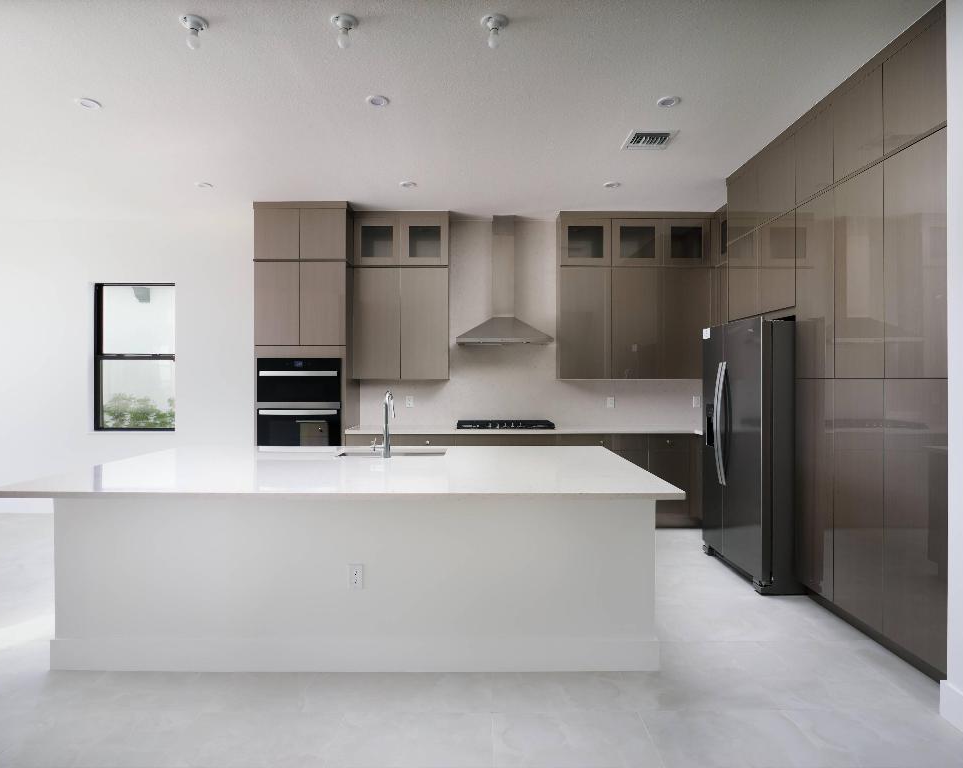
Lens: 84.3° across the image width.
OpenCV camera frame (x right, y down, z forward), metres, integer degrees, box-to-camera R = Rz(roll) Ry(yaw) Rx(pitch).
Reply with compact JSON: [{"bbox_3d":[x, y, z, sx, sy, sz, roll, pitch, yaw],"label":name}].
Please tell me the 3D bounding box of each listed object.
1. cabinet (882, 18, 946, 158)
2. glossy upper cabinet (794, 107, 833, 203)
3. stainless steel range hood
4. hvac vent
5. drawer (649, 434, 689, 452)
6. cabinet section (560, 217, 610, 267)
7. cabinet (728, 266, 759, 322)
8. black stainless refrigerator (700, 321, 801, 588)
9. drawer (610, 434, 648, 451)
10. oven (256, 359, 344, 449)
[{"bbox_3d":[2.299,-1.366,2.457,0.580,0.470,0.360,0,1,0],"label":"cabinet"},{"bbox_3d":[2.340,-1.399,3.264,0.610,0.461,0.380,0,0,0],"label":"glossy upper cabinet"},{"bbox_3d":[0.223,-1.031,5.240,0.914,1.307,0.500,0,0,0],"label":"stainless steel range hood"},{"bbox_3d":[1.167,-1.657,3.634,0.328,0.025,0.310,0,1,0],"label":"hvac vent"},{"bbox_3d":[1.688,0.532,5.050,0.361,0.145,0.500,0,1,0],"label":"drawer"},{"bbox_3d":[1.011,-1.376,5.326,0.501,0.469,0.330,0,1,0],"label":"cabinet section"},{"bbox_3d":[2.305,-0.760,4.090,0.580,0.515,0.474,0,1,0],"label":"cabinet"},{"bbox_3d":[2.170,0.458,3.867,0.820,1.775,0.920,0,1,0],"label":"black stainless refrigerator"},{"bbox_3d":[1.338,0.532,5.051,0.338,0.145,0.500,0,1,0],"label":"drawer"},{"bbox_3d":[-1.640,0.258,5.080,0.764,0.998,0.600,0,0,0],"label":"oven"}]

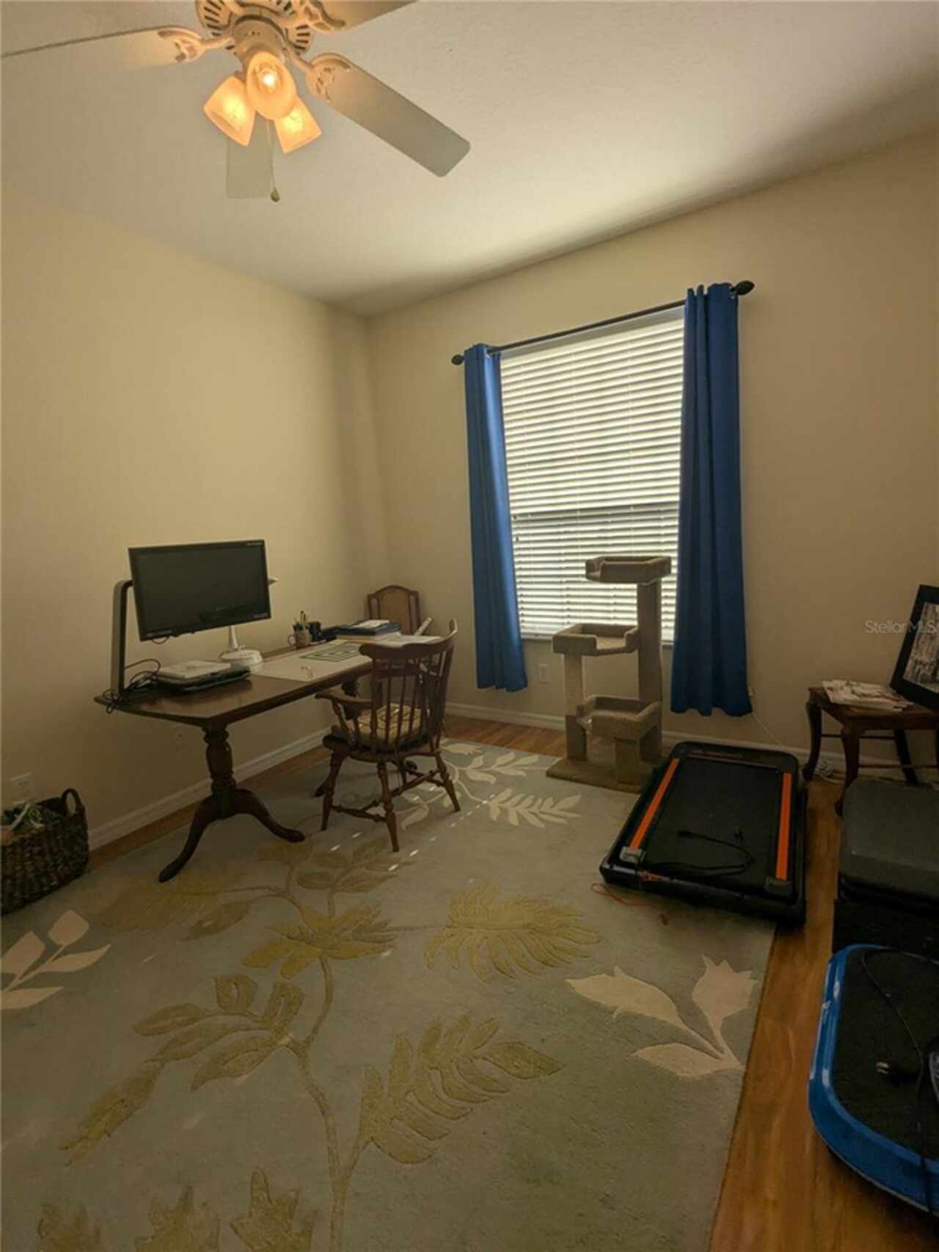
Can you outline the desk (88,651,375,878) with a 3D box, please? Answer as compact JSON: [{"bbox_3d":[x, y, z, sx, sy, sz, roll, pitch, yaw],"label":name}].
[{"bbox_3d":[-0.843,0.545,2.813,0.680,0.745,1.440,3,12,33],"label":"desk"}]

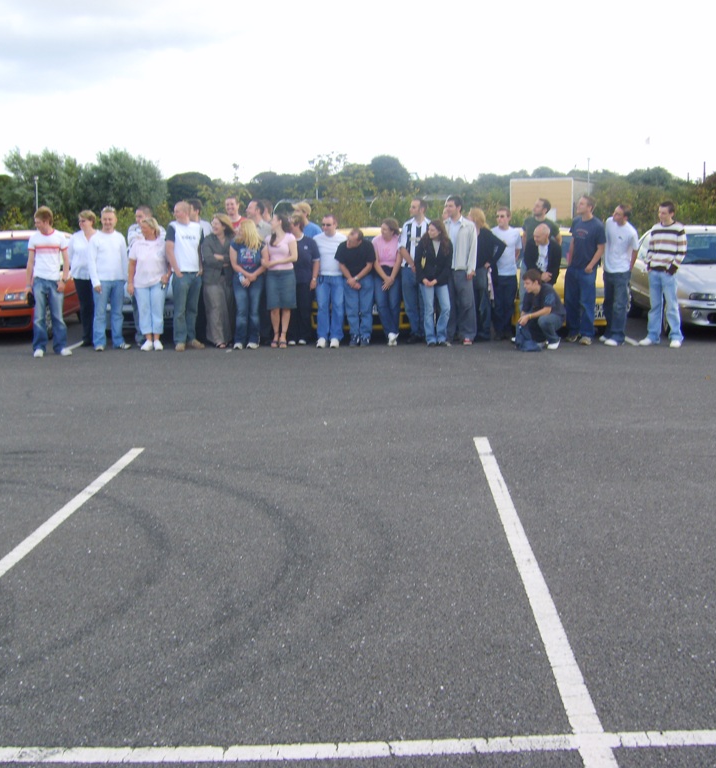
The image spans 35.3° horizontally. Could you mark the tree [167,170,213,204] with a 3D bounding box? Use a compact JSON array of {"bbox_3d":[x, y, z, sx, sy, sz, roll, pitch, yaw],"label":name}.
[{"bbox_3d":[-13.884,-14.803,93.825,4.700,5.935,4.700,-2,8,-8],"label":"tree"}]

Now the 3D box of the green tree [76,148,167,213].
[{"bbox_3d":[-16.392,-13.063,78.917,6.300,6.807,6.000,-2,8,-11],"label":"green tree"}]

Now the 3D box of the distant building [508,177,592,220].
[{"bbox_3d":[13.750,-12.146,79.007,4.513,4.281,6.500,3,9,26],"label":"distant building"}]

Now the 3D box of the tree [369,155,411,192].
[{"bbox_3d":[2.880,-16.405,98.673,4.200,7.342,4.200,0,8,2],"label":"tree"}]

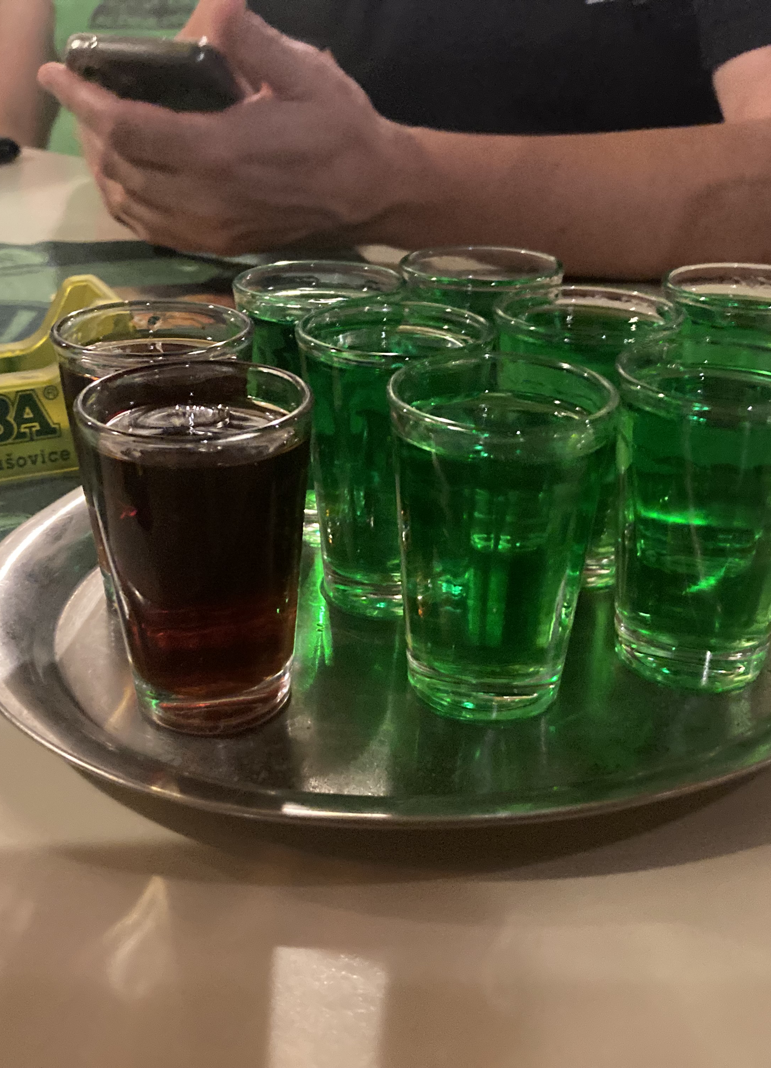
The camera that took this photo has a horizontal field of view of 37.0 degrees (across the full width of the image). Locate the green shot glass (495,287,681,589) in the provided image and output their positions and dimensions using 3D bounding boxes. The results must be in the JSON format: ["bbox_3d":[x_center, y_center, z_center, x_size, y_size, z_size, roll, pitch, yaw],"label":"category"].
[{"bbox_3d":[0.048,-0.023,0.288,0.044,0.066,0.044,1,27,0],"label":"green shot glass"}]

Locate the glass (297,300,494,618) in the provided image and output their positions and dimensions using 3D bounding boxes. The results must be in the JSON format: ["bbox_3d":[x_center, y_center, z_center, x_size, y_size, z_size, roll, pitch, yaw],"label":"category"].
[{"bbox_3d":[0.002,-0.017,0.275,0.044,0.066,0.044,1,27,0],"label":"glass"}]

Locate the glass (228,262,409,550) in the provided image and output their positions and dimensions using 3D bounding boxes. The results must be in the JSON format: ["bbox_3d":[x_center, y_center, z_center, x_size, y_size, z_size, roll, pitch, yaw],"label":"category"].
[{"bbox_3d":[-0.017,-0.035,0.309,0.044,0.066,0.044,1,27,0],"label":"glass"}]

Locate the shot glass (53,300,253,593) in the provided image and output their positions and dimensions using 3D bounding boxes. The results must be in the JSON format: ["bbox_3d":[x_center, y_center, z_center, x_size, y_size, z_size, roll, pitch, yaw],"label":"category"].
[{"bbox_3d":[-0.052,-0.017,0.274,0.044,0.066,0.044,1,27,0],"label":"shot glass"}]

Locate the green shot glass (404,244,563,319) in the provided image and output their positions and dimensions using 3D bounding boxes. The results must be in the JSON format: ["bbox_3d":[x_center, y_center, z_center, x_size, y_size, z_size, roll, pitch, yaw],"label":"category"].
[{"bbox_3d":[0.026,-0.043,0.327,0.044,0.066,0.044,1,27,0],"label":"green shot glass"}]

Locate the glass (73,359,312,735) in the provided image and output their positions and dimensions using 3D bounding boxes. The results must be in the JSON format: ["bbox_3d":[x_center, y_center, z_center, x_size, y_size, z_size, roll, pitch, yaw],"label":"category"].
[{"bbox_3d":[-0.036,0.004,0.233,0.044,0.066,0.044,1,27,0],"label":"glass"}]

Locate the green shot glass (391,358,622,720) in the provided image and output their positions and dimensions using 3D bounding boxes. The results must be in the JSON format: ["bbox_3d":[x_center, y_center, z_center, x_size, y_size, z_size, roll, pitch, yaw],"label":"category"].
[{"bbox_3d":[0.022,0.002,0.238,0.044,0.066,0.044,1,27,0],"label":"green shot glass"}]

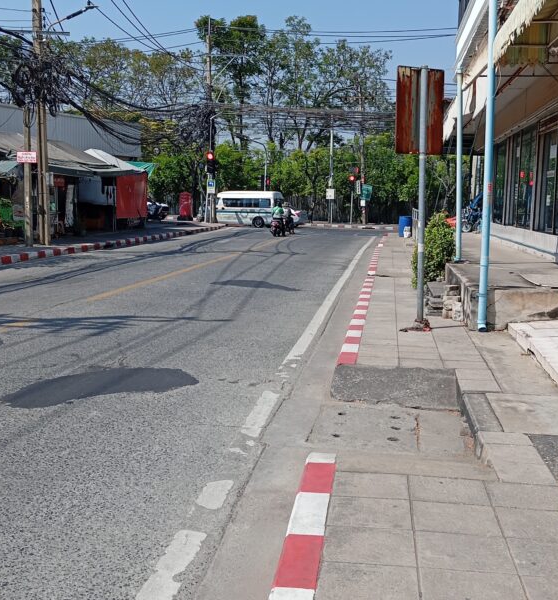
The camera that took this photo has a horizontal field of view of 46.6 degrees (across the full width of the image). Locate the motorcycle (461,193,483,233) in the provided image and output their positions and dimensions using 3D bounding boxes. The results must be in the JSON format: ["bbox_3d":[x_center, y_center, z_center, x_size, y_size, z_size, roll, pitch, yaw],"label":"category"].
[{"bbox_3d":[7.312,-3.092,23.600,1.900,1.200,0.750,-6,11,-36],"label":"motorcycle"}]

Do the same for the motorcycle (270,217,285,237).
[{"bbox_3d":[-0.047,-3.583,30.700,0.700,1.120,1.900,2,9,10],"label":"motorcycle"}]

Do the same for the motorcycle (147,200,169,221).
[{"bbox_3d":[-7.634,-5.423,40.000,1.900,1.180,0.720,1,9,6],"label":"motorcycle"}]

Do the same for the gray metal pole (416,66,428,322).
[{"bbox_3d":[1.764,-1.252,7.950,0.085,3.120,0.085,-1,9,0],"label":"gray metal pole"}]

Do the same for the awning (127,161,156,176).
[{"bbox_3d":[-8.016,-7.678,38.000,1.800,0.900,2.400,2,9,12],"label":"awning"}]

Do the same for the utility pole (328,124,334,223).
[{"bbox_3d":[3.534,-8.688,44.400,0.200,6.750,0.200,0,9,0],"label":"utility pole"}]

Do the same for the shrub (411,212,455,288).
[{"bbox_3d":[2.889,-0.978,12.100,0.780,1.330,0.900,2,9,10],"label":"shrub"}]

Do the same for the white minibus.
[{"bbox_3d":[-2.154,-5.849,41.600,5.300,2.280,1.880,4,10,24],"label":"white minibus"}]

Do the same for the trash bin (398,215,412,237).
[{"bbox_3d":[5.549,-3.279,28.500,0.590,0.930,0.590,0,9,0],"label":"trash bin"}]

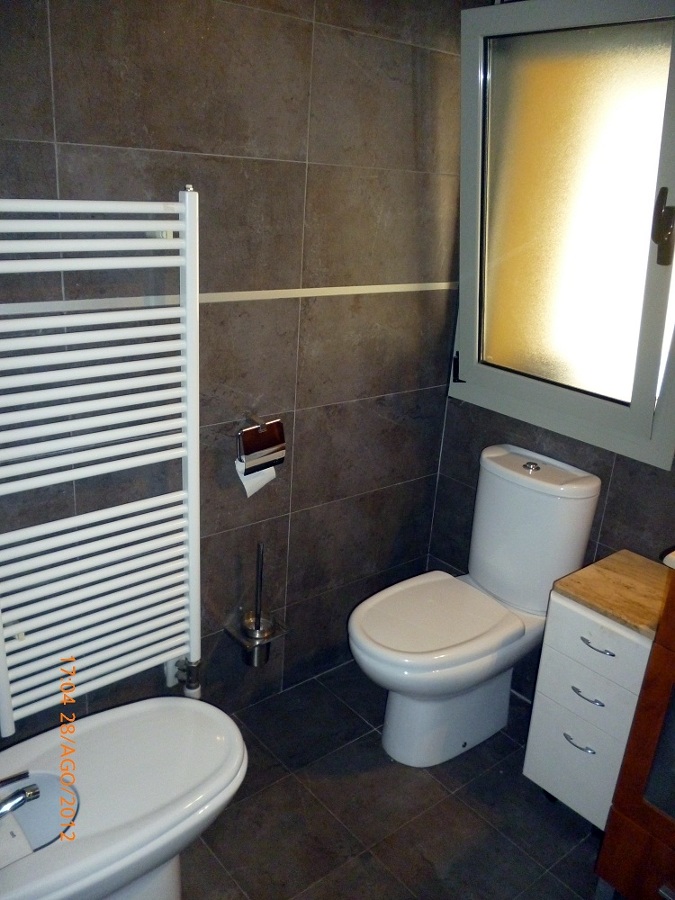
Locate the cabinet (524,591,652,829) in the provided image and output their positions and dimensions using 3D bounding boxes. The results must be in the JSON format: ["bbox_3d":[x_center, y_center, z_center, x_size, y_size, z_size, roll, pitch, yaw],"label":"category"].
[{"bbox_3d":[0.705,0.608,1.848,0.335,0.560,0.250,-12,25,-38],"label":"cabinet"}]

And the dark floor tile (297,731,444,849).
[{"bbox_3d":[0.093,0.891,1.936,0.300,0.010,0.300,-12,25,-38],"label":"dark floor tile"}]

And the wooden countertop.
[{"bbox_3d":[0.724,0.340,1.755,0.320,0.024,0.252,-12,25,-38],"label":"wooden countertop"}]

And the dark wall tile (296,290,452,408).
[{"bbox_3d":[0.129,-0.299,2.095,0.610,0.304,0.012,-12,25,-38],"label":"dark wall tile"}]

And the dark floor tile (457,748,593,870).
[{"bbox_3d":[0.516,0.929,1.905,0.300,0.010,0.300,-12,25,-38],"label":"dark floor tile"}]

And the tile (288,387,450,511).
[{"bbox_3d":[0.107,-0.012,2.215,0.600,0.300,0.010,-12,25,-38],"label":"tile"}]

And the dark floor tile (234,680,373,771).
[{"bbox_3d":[-0.098,0.803,2.151,0.300,0.010,0.300,-12,25,-38],"label":"dark floor tile"}]

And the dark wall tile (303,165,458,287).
[{"bbox_3d":[0.150,-0.600,1.986,0.610,0.297,0.012,-12,25,-38],"label":"dark wall tile"}]

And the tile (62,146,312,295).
[{"bbox_3d":[-0.320,-0.503,1.635,0.600,0.300,0.010,-12,25,-38],"label":"tile"}]

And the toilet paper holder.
[{"bbox_3d":[-0.205,-0.019,1.837,0.135,0.135,0.100,-12,25,-38],"label":"toilet paper holder"}]

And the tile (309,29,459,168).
[{"bbox_3d":[0.169,-0.878,1.886,0.610,0.296,0.012,-12,25,-38],"label":"tile"}]

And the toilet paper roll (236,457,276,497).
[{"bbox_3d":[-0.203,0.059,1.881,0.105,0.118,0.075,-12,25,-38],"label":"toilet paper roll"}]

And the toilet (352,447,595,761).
[{"bbox_3d":[0.325,0.453,2.007,0.655,0.797,0.365,-12,25,-38],"label":"toilet"}]

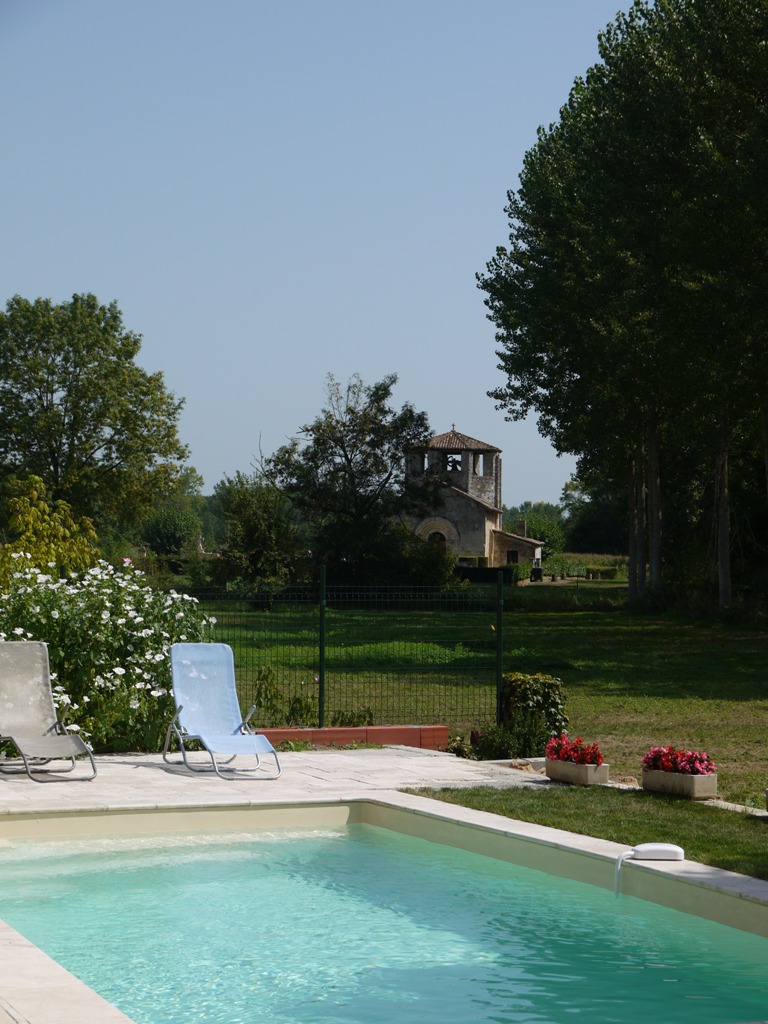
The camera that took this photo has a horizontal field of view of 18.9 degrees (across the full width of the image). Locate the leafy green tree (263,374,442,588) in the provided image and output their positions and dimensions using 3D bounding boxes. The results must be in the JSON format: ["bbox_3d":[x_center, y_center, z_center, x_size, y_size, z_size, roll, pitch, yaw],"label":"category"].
[{"bbox_3d":[-1.044,-0.805,79.000,6.090,7.940,5.790,0,-1,0],"label":"leafy green tree"}]

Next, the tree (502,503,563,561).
[{"bbox_3d":[11.623,2.106,180.000,5.070,5.540,5.070,0,-1,0],"label":"tree"}]

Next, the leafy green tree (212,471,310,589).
[{"bbox_3d":[-4.035,0.889,76.000,3.230,4.510,3.230,0,-1,0],"label":"leafy green tree"}]

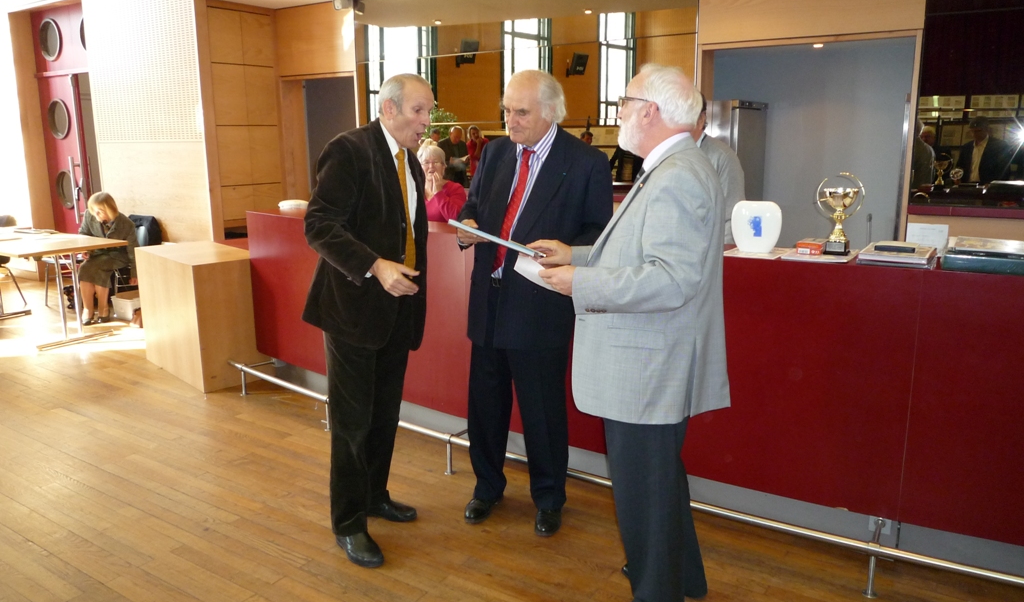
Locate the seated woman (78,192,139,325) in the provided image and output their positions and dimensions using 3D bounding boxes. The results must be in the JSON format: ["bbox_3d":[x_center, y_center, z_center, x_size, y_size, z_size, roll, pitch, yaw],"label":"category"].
[{"bbox_3d":[-3.575,-0.397,6.519,0.560,1.130,0.720,-6,13,-22],"label":"seated woman"}]

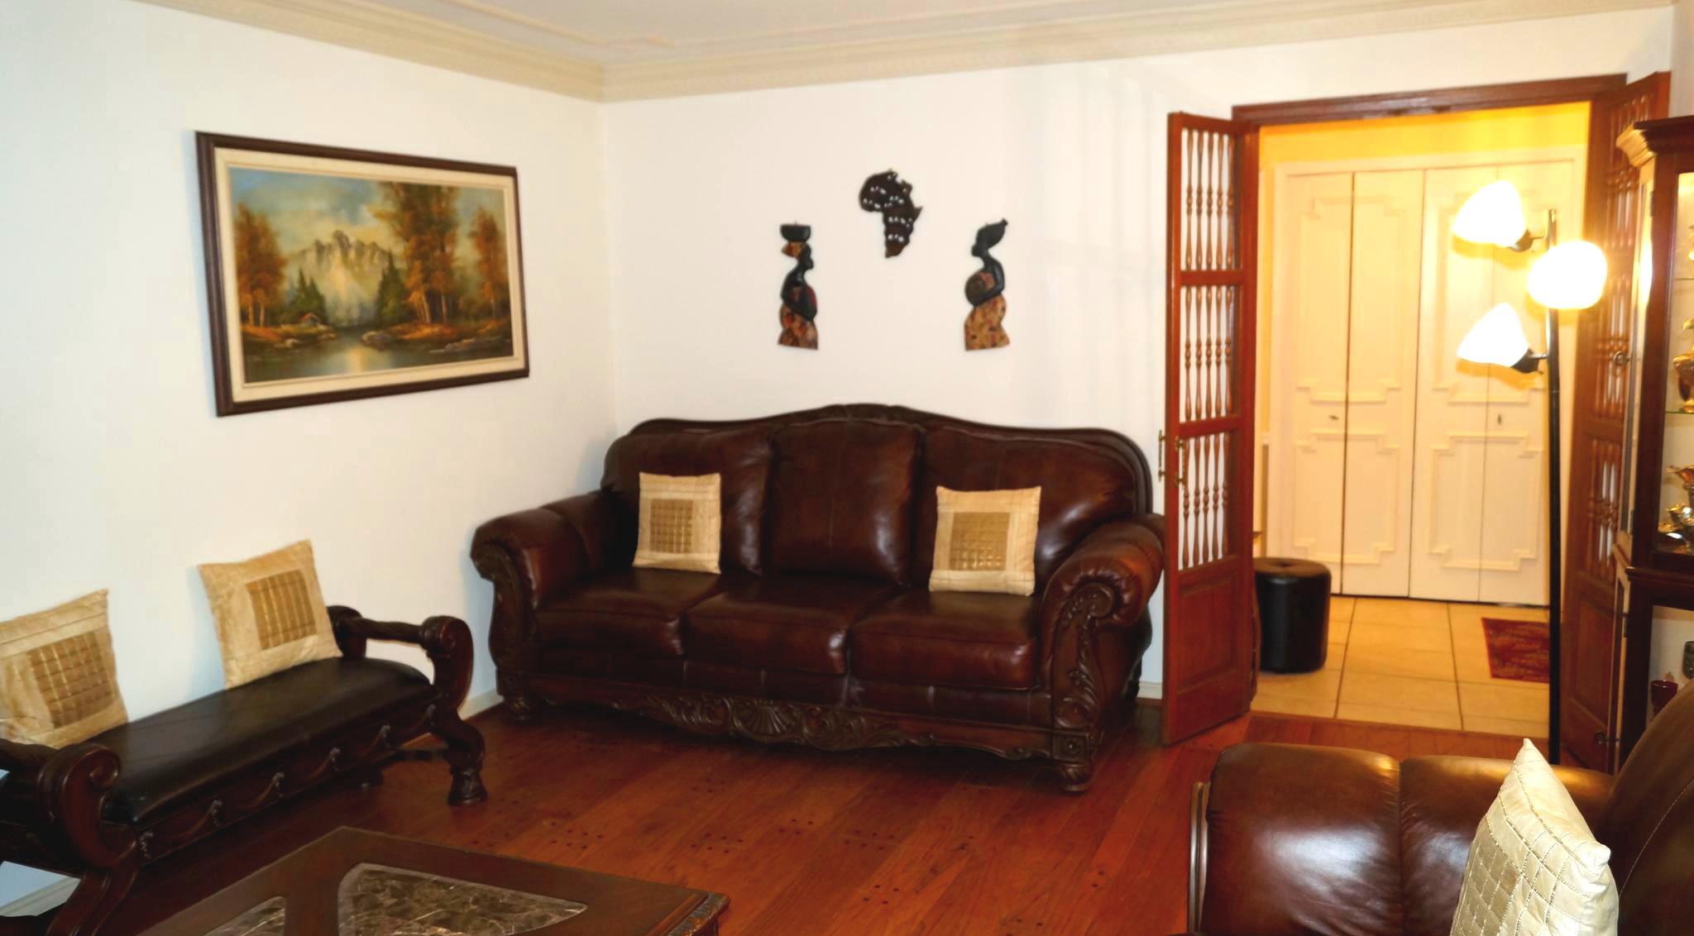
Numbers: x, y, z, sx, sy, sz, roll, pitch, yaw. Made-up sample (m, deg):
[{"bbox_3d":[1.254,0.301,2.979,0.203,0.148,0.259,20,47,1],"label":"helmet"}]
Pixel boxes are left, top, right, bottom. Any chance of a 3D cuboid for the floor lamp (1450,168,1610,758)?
[{"bbox_3d":[1.752,0.151,3.276,0.400,1.770,0.360,2,9,24],"label":"floor lamp"}]

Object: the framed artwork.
[{"bbox_3d":[-1.529,-0.643,4.231,0.045,0.789,1.370,2,9,24],"label":"framed artwork"}]

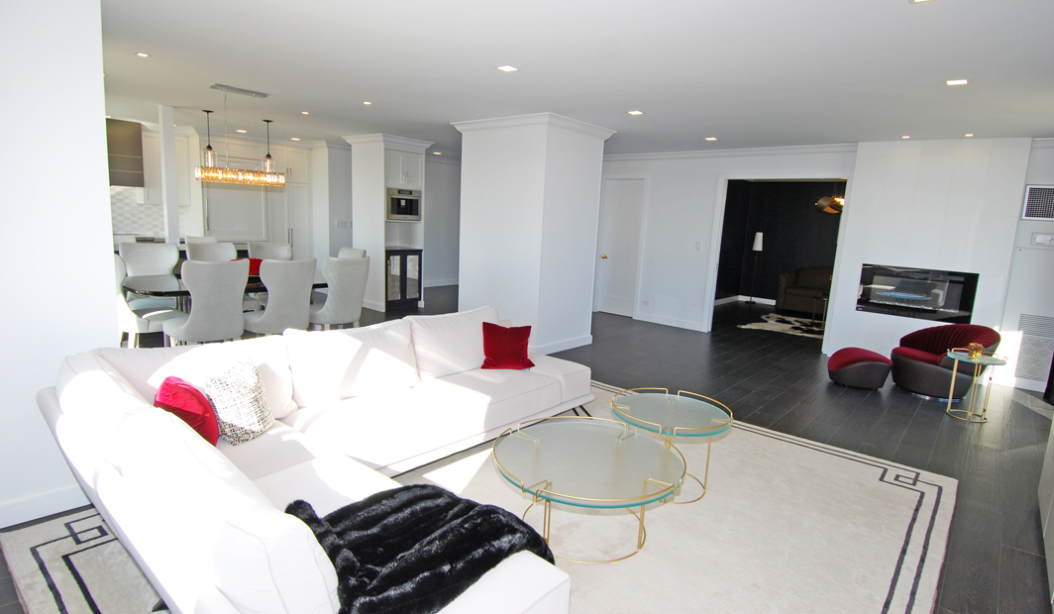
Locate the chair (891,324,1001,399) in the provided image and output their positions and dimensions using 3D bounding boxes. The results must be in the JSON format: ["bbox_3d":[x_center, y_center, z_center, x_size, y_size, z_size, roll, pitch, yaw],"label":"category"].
[{"bbox_3d":[4.076,0.464,5.098,0.800,0.640,0.820,-5,12,-35],"label":"chair"}]

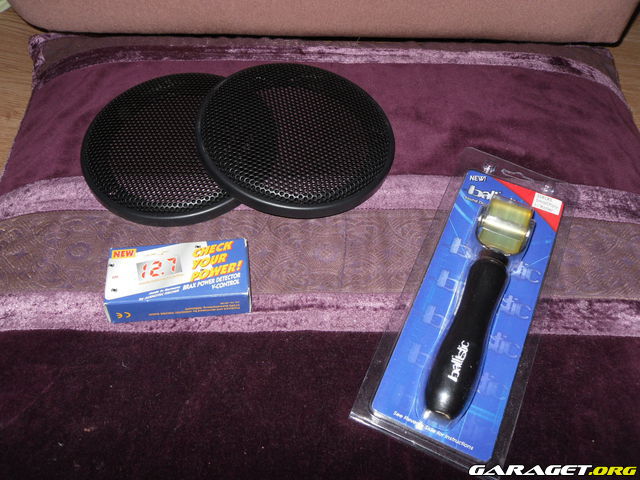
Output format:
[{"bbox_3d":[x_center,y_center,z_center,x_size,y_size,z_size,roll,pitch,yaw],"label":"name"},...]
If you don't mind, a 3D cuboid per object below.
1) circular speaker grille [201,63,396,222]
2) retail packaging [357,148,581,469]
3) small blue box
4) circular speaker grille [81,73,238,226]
[{"bbox_3d":[-0.018,-0.092,0.546,0.168,0.019,0.168,5,55,-7],"label":"circular speaker grille"},{"bbox_3d":[0.119,0.021,0.467,0.099,0.038,0.275,20,53,12],"label":"retail packaging"},{"bbox_3d":[-0.098,0.029,0.457,0.096,0.023,0.049,-4,50,-5],"label":"small blue box"},{"bbox_3d":[-0.119,-0.085,0.549,0.168,0.019,0.168,0,55,0],"label":"circular speaker grille"}]

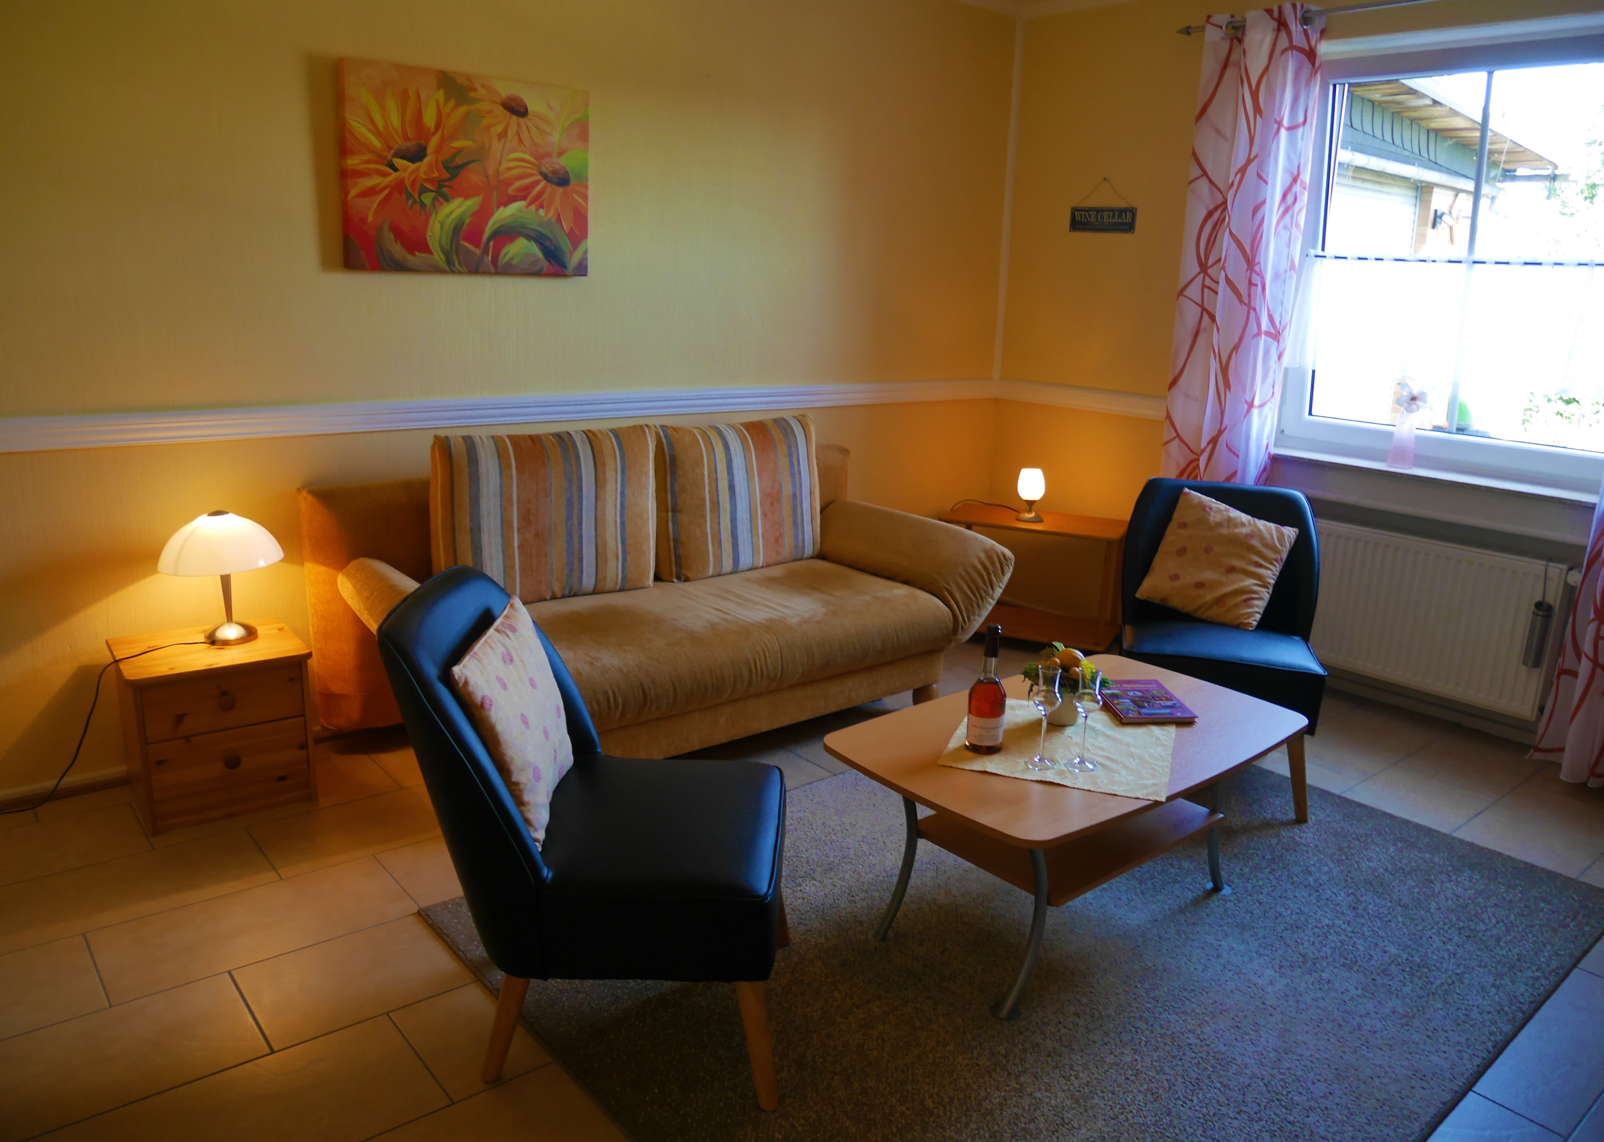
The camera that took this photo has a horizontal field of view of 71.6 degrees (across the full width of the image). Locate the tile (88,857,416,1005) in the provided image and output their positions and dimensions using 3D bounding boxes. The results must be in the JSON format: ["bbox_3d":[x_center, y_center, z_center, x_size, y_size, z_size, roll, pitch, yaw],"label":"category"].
[{"bbox_3d":[-1.182,0.765,2.414,0.595,0.010,0.312,-9,18,-38],"label":"tile"}]

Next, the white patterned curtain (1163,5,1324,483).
[{"bbox_3d":[1.545,-0.776,4.045,0.108,2.300,0.424,-9,18,-38],"label":"white patterned curtain"}]

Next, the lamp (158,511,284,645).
[{"bbox_3d":[-1.544,0.011,2.969,0.289,0.340,0.289,-9,18,-38],"label":"lamp"}]

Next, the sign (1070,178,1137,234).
[{"bbox_3d":[1.207,-1.468,4.473,0.011,0.208,0.319,-9,18,-38],"label":"sign"}]

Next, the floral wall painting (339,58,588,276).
[{"bbox_3d":[-0.972,-1.174,3.316,0.750,0.558,0.034,-9,18,-38],"label":"floral wall painting"}]

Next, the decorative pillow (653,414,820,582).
[{"bbox_3d":[-0.218,-0.258,3.770,0.605,0.498,0.135,-9,7,-38],"label":"decorative pillow"}]

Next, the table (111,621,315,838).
[{"bbox_3d":[-1.564,0.401,2.967,0.420,0.417,0.404,-8,17,-35],"label":"table"}]

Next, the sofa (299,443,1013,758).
[{"bbox_3d":[-0.345,0.108,3.517,2.058,0.794,0.982,-9,18,-38],"label":"sofa"}]

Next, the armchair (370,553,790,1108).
[{"bbox_3d":[-0.352,0.430,2.056,0.632,0.861,0.545,2,14,0],"label":"armchair"}]

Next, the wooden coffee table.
[{"bbox_3d":[0.597,0.561,2.475,1.029,0.455,0.621,-9,18,-38],"label":"wooden coffee table"}]

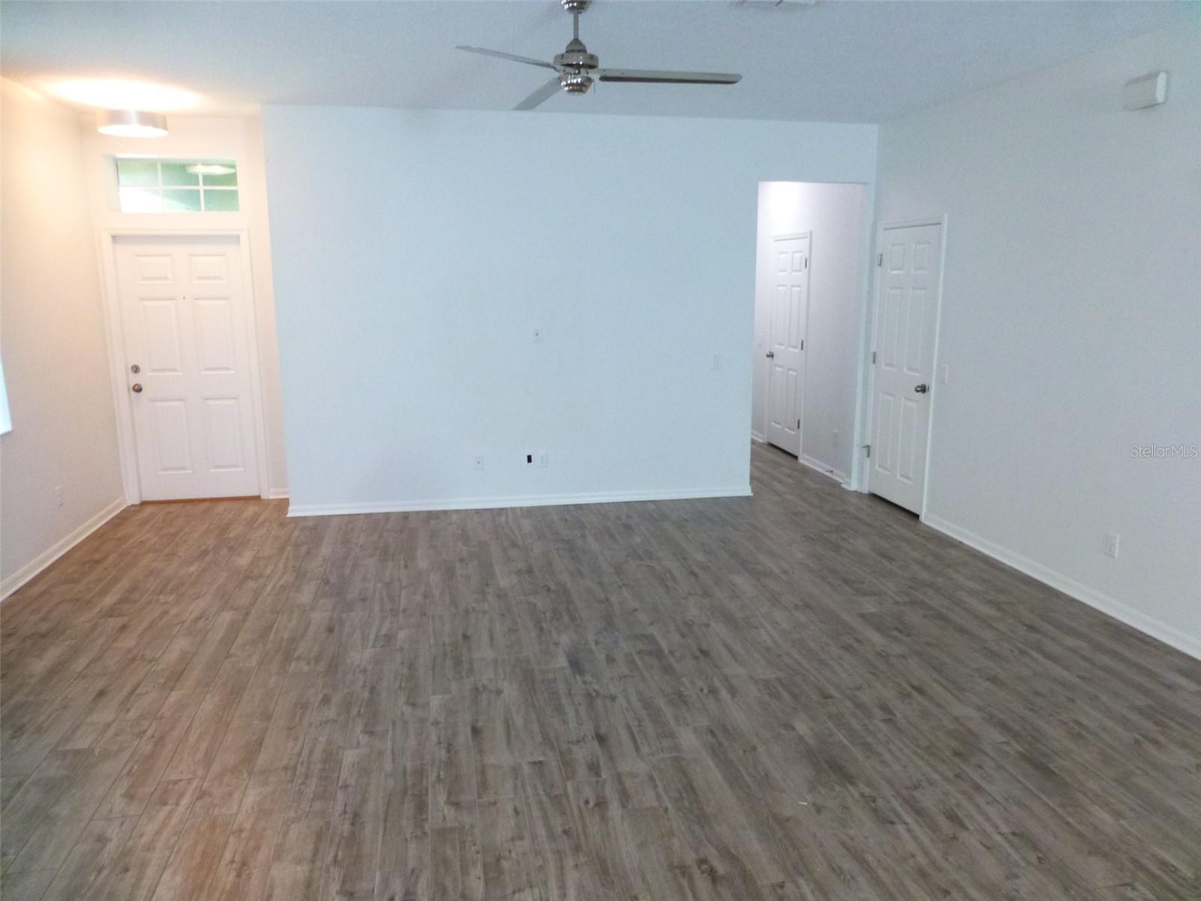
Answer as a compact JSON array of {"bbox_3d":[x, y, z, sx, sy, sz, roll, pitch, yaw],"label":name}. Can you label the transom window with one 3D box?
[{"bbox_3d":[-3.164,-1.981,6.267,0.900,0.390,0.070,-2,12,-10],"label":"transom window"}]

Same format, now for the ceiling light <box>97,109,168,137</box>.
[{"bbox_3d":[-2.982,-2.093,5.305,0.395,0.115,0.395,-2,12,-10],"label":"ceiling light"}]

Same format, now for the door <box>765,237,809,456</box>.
[{"bbox_3d":[1.833,-1.000,8.140,0.045,2.040,0.770,-2,12,-10],"label":"door"}]

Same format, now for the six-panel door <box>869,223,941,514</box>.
[{"bbox_3d":[2.247,-0.601,6.171,0.045,2.040,0.750,-2,12,-10],"label":"six-panel door"}]

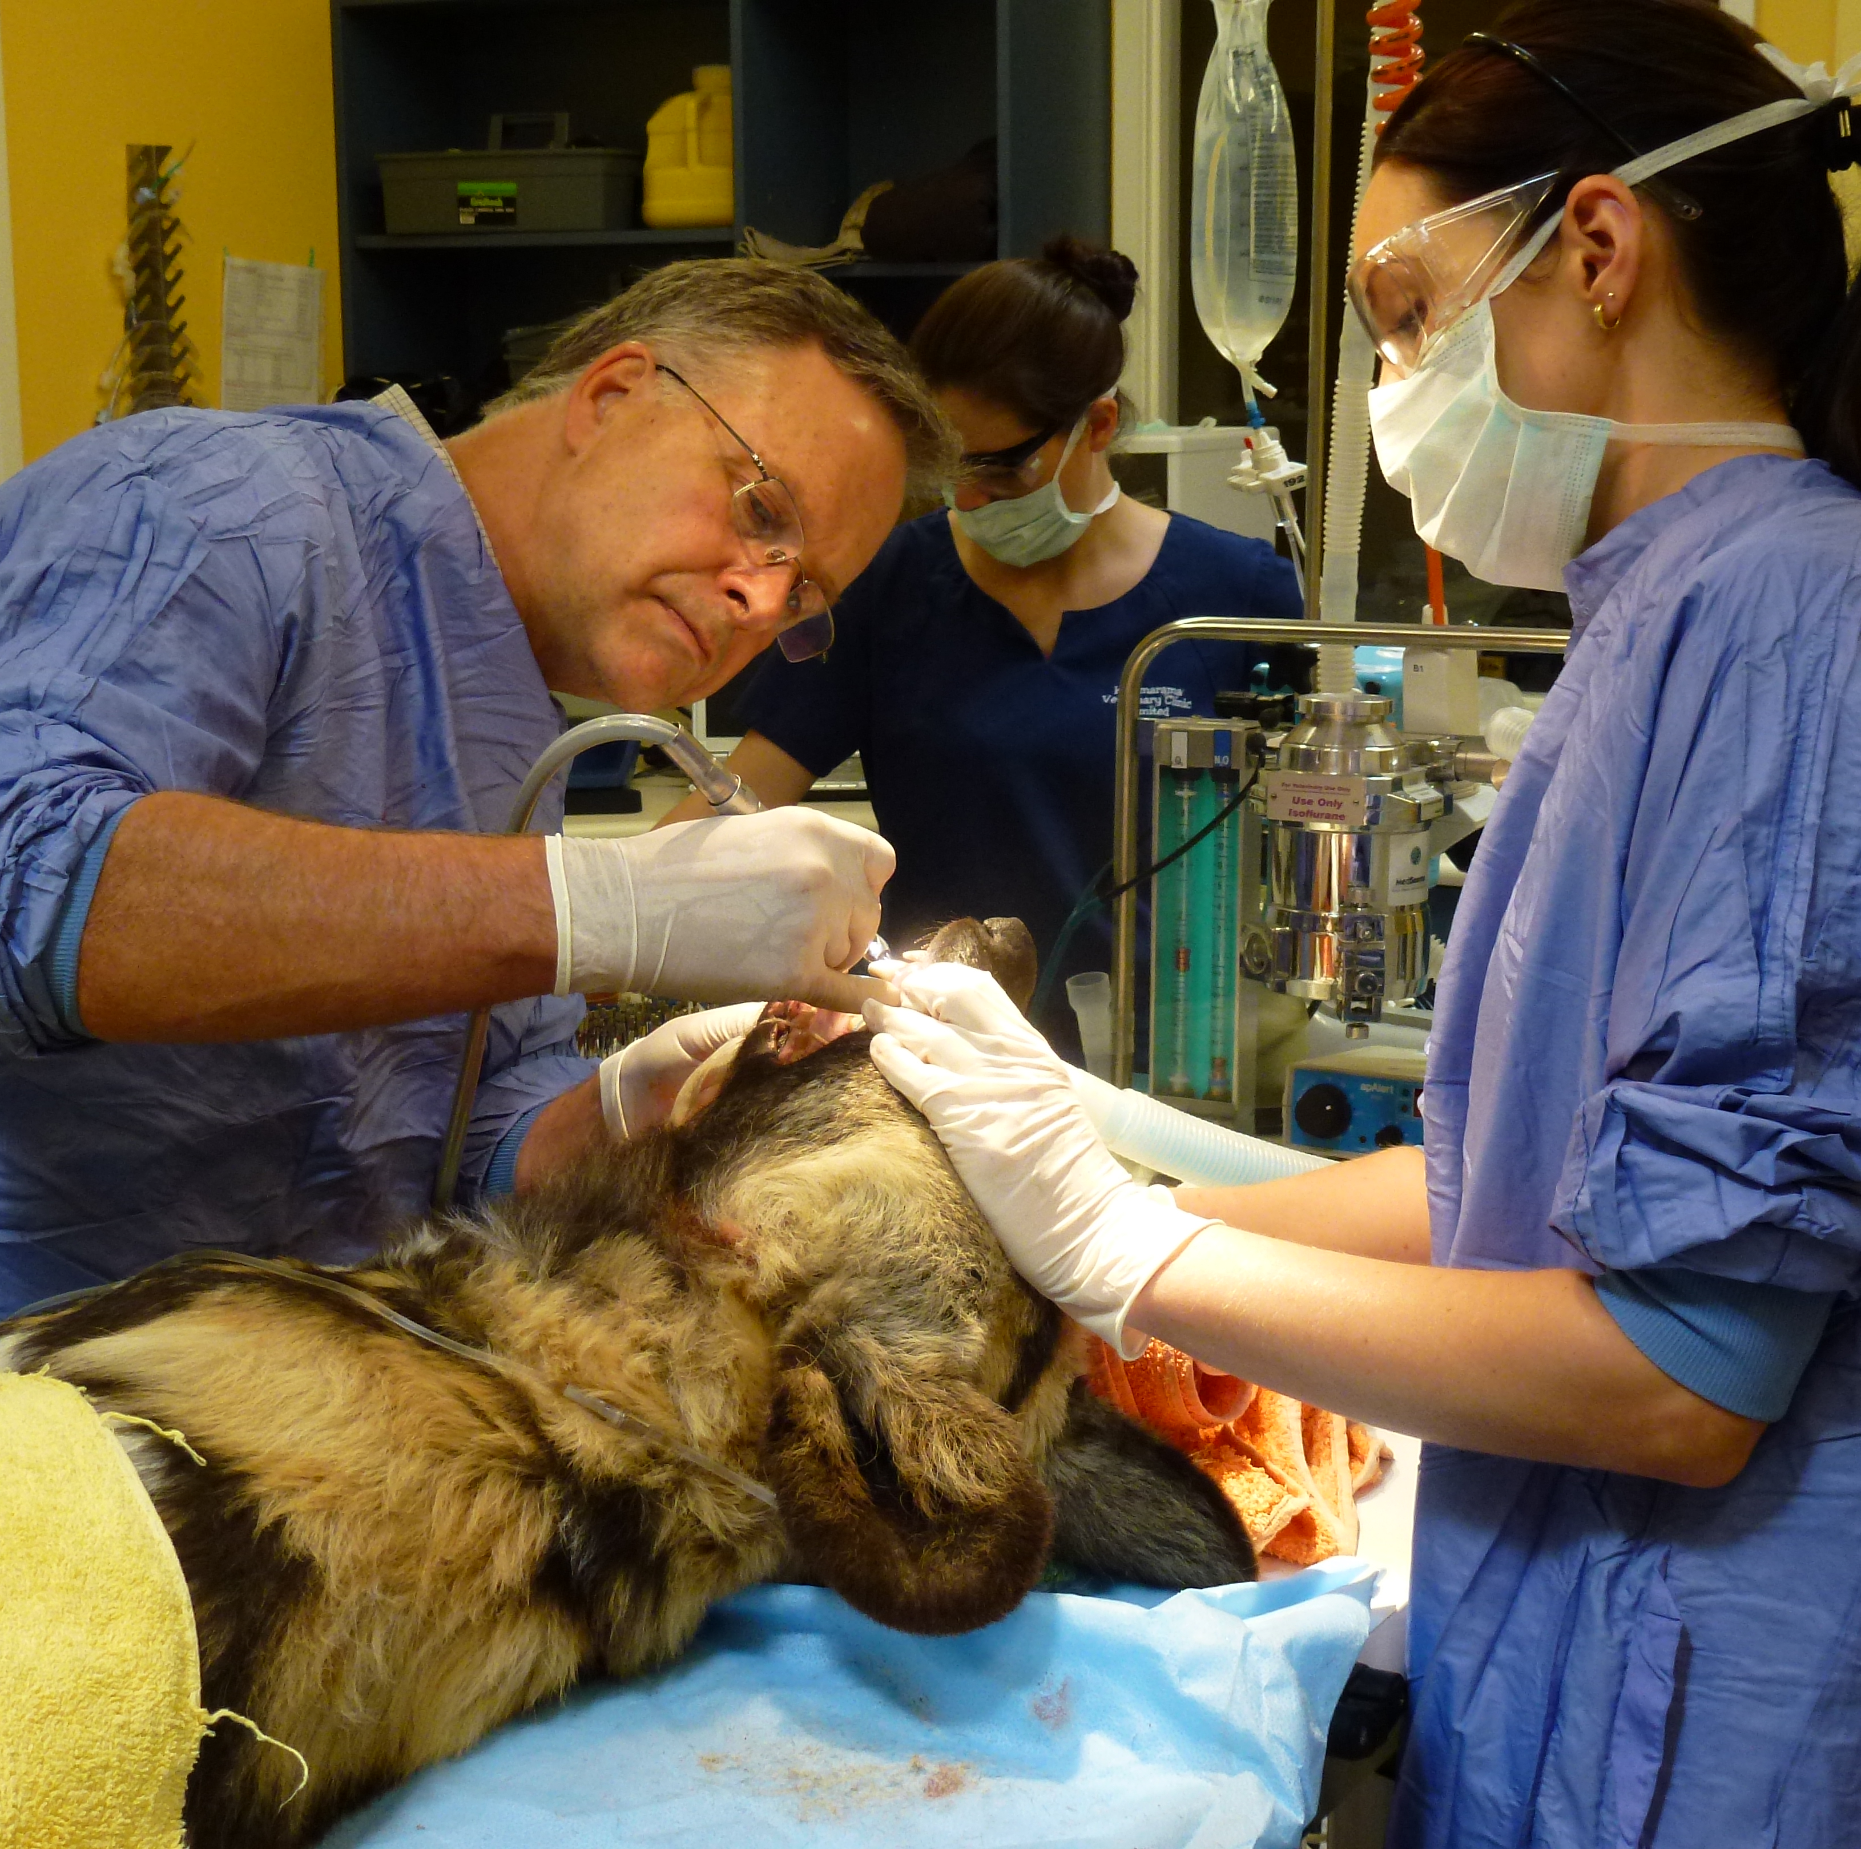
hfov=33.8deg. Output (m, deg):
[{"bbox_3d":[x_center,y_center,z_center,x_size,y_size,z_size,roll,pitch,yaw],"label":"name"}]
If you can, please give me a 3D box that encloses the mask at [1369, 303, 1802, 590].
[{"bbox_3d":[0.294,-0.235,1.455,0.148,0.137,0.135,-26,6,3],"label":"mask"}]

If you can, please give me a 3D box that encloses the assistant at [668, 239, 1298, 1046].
[{"bbox_3d":[0.057,0.252,2.577,0.550,1.627,0.360,1,8,14],"label":"assistant"}]

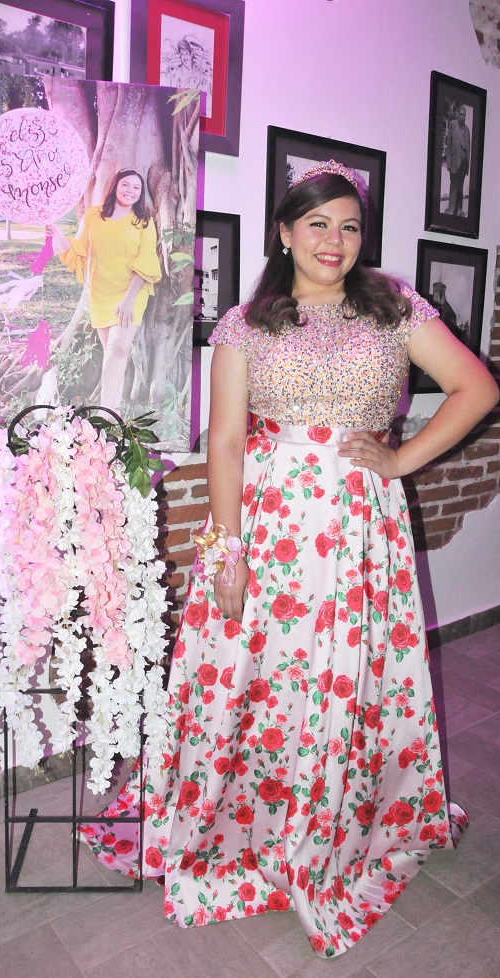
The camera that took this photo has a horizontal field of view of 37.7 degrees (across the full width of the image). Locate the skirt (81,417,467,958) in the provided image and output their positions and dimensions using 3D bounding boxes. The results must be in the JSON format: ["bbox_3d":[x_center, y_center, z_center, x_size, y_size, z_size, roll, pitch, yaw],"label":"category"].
[{"bbox_3d":[0.084,0.352,1.742,0.990,1.077,0.760,0,11,-7],"label":"skirt"}]

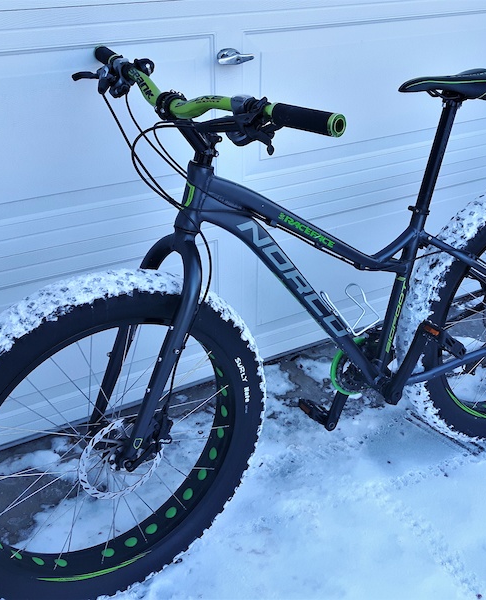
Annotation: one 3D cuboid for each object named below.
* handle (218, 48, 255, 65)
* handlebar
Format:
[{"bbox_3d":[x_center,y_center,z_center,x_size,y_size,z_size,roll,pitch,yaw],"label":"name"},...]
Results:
[{"bbox_3d":[-0.022,-0.579,1.714,0.100,0.039,0.045,-15,34,-26],"label":"handle"},{"bbox_3d":[-0.115,-0.371,1.267,0.110,0.085,0.785,-19,33,-30],"label":"handlebar"}]

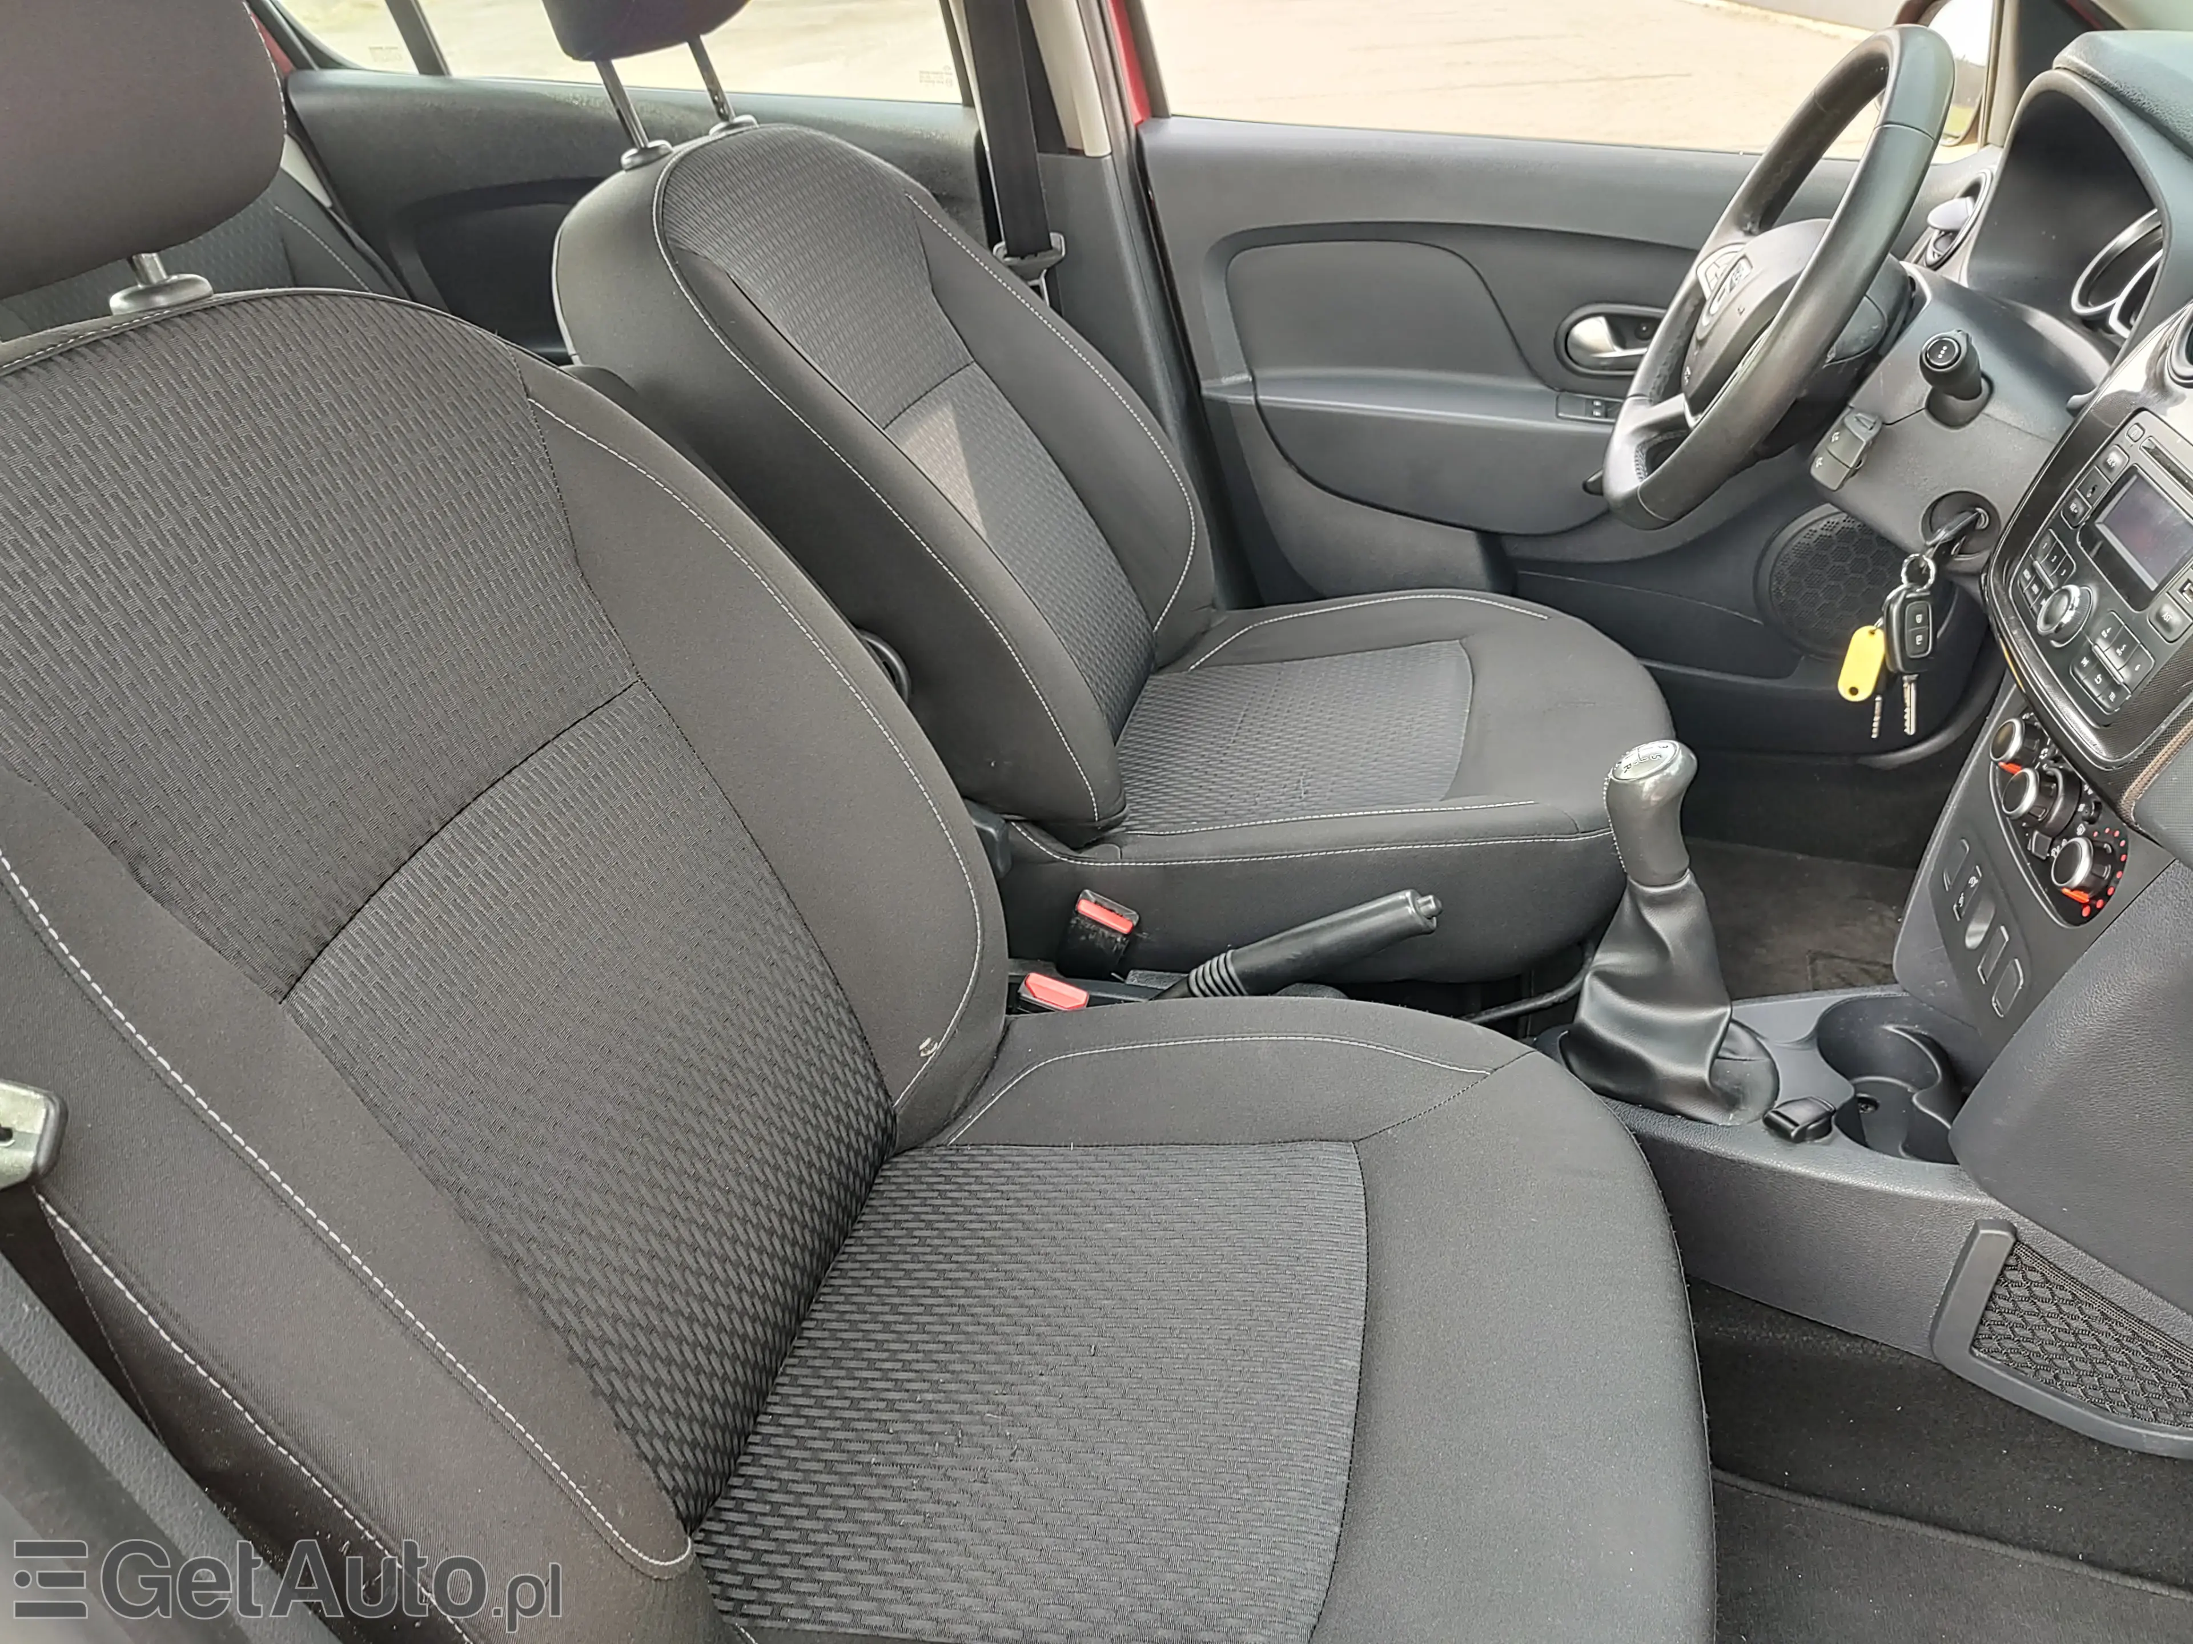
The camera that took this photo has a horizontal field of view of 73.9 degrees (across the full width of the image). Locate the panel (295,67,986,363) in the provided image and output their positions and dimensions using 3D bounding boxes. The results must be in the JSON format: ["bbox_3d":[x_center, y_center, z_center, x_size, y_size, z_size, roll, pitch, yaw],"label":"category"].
[{"bbox_3d":[-0.459,-0.515,1.689,0.870,0.630,0.110,6,33,13],"label":"panel"}]

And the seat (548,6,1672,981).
[{"bbox_3d":[0.020,-0.333,1.252,0.970,0.950,0.520,6,33,13],"label":"seat"}]

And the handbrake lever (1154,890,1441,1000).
[{"bbox_3d":[0.140,0.100,1.074,0.255,0.050,0.042,-21,24,27],"label":"handbrake lever"}]

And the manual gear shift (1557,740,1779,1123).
[{"bbox_3d":[0.400,0.072,0.975,0.145,0.255,0.110,6,33,13],"label":"manual gear shift"}]

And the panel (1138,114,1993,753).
[{"bbox_3d":[0.483,-0.376,1.496,0.890,0.620,0.120,6,33,13],"label":"panel"}]

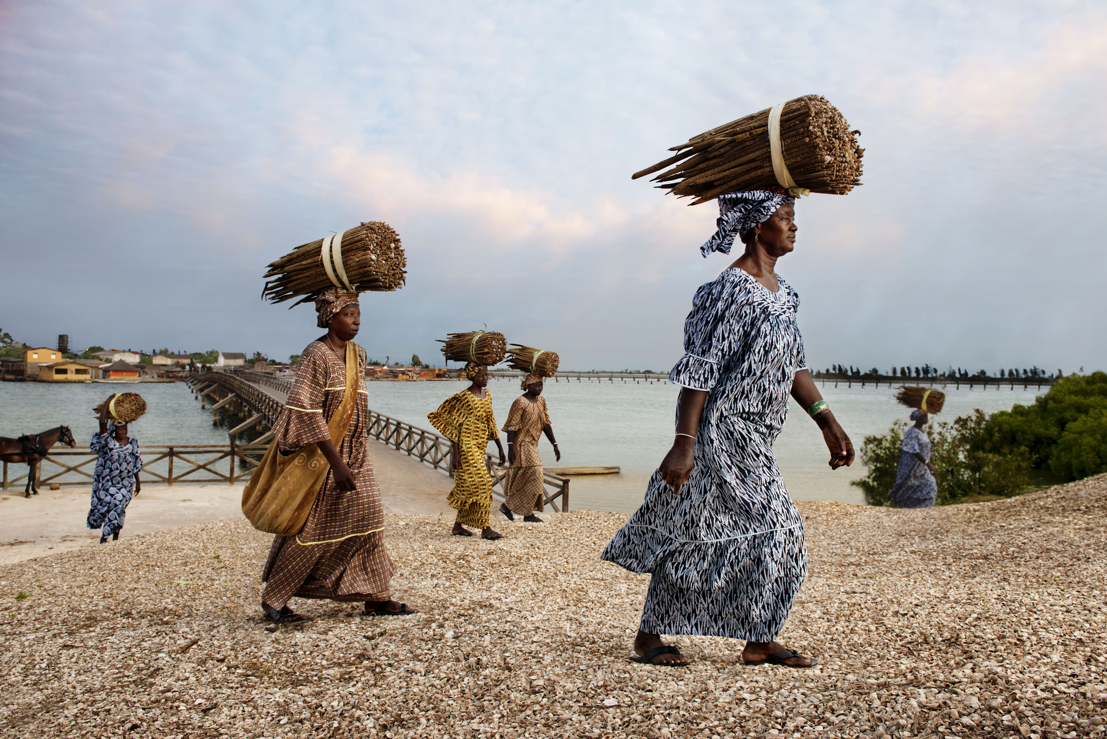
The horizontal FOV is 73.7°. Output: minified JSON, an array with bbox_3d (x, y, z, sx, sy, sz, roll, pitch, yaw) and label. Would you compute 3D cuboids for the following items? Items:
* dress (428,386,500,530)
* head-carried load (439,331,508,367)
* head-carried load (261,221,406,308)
[{"bbox_3d":[-0.867,0.859,7.150,0.500,1.330,0.580,0,0,33],"label":"dress"},{"bbox_3d":[-0.776,-0.200,7.120,0.620,0.330,0.330,0,0,33],"label":"head-carried load"},{"bbox_3d":[-1.144,-0.539,3.850,0.680,0.370,0.360,-4,-2,22],"label":"head-carried load"}]

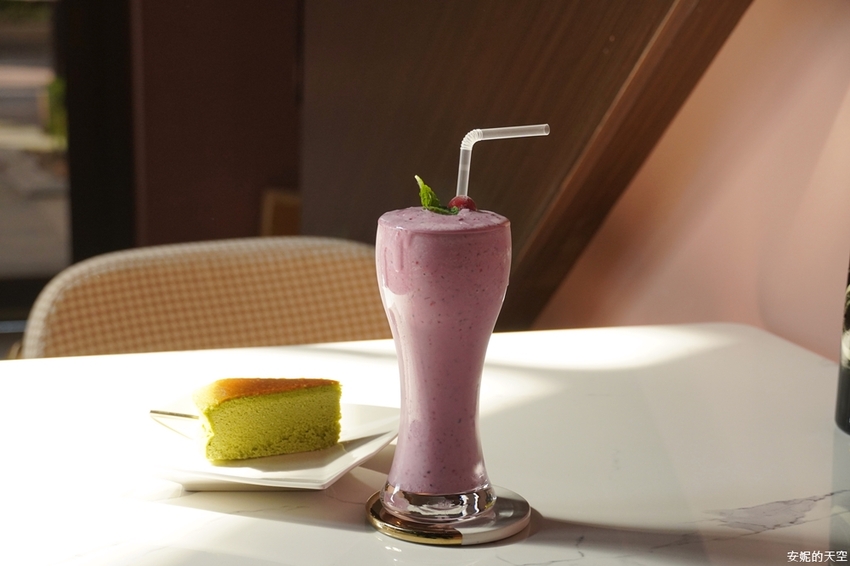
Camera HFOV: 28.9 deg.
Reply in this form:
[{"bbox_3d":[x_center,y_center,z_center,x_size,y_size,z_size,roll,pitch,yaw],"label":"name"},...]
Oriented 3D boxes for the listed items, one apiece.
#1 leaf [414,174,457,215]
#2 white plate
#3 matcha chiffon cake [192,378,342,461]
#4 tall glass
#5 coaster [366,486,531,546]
[{"bbox_3d":[0.005,-0.055,1.022,0.025,0.025,0.019,1,13,0],"label":"leaf"},{"bbox_3d":[-0.107,0.108,1.145,0.160,0.022,0.150,4,13,13],"label":"white plate"},{"bbox_3d":[-0.105,0.092,1.124,0.102,0.045,0.055,-2,13,-14],"label":"matcha chiffon cake"},{"bbox_3d":[0.010,0.050,1.016,0.082,0.184,0.082,1,13,0],"label":"tall glass"},{"bbox_3d":[0.015,0.143,1.038,0.100,0.007,0.100,1,13,0],"label":"coaster"}]

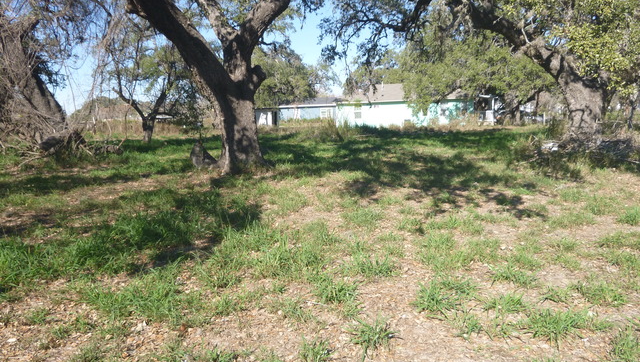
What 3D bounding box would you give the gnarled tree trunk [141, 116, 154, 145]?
[{"bbox_3d":[-8.400,-2.460,22.500,0.640,1.270,0.580,0,8,0],"label":"gnarled tree trunk"}]

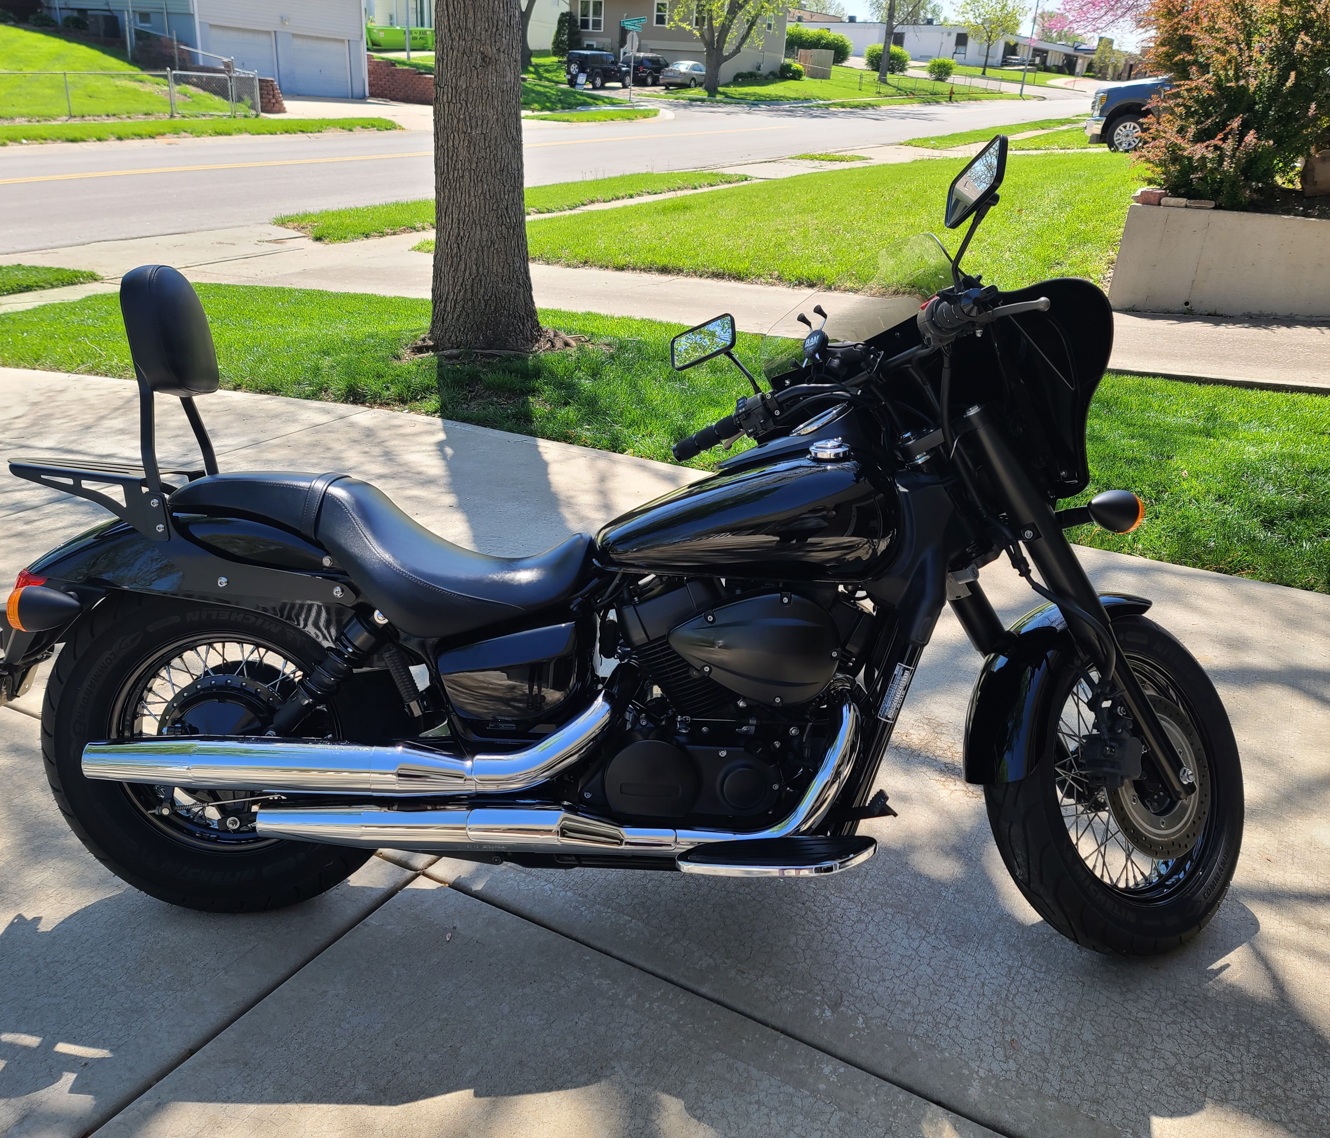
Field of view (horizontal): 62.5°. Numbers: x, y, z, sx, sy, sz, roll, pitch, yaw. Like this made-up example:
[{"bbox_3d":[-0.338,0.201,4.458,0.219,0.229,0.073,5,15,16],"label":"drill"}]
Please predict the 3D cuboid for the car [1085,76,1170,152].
[{"bbox_3d":[12.055,-9.495,22.819,6.250,2.020,2.050,10,23,17],"label":"car"}]

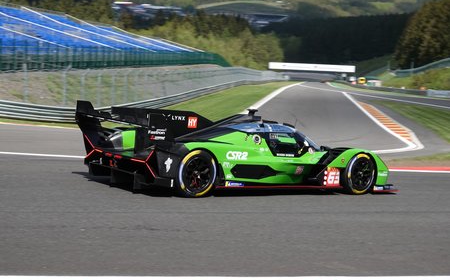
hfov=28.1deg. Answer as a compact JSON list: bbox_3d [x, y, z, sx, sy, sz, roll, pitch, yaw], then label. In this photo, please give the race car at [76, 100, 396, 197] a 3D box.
[{"bbox_3d":[0.355,0.152,14.050,5.090,1.160,2.000,1,6,-37],"label":"race car"}]

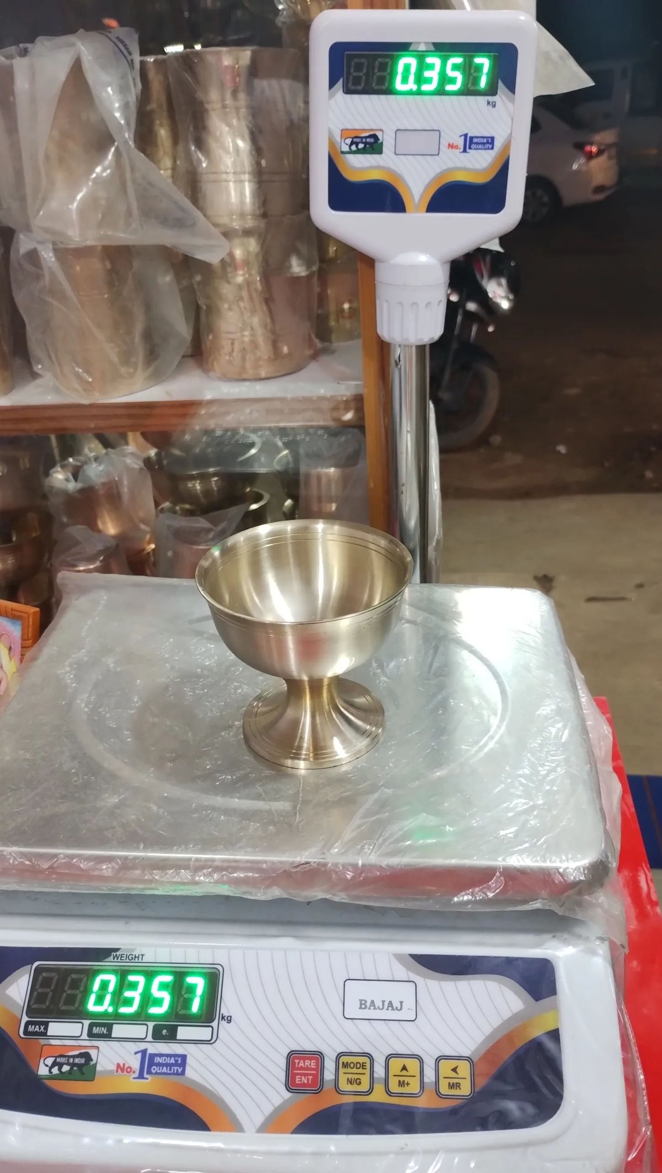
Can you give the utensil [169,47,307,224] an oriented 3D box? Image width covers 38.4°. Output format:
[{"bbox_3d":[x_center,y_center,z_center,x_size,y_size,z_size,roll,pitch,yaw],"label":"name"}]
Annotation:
[{"bbox_3d":[-0.076,-0.377,0.789,0.110,0.122,0.110,-2,30,1],"label":"utensil"}]

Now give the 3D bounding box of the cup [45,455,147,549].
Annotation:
[{"bbox_3d":[-0.230,-0.079,0.938,0.094,0.088,0.094,-2,30,1],"label":"cup"}]

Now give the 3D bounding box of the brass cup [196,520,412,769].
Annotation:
[{"bbox_3d":[-0.010,0.032,0.477,0.101,0.093,0.101,1,30,5],"label":"brass cup"}]

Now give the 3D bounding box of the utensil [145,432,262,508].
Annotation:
[{"bbox_3d":[-0.124,-0.109,0.944,0.115,0.065,0.115,-2,30,1],"label":"utensil"}]

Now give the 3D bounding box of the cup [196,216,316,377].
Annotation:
[{"bbox_3d":[-0.068,-0.260,0.857,0.109,0.128,0.109,-2,30,1],"label":"cup"}]

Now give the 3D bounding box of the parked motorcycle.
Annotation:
[{"bbox_3d":[0.351,-1.521,5.587,0.750,1.070,1.980,-17,32,-23],"label":"parked motorcycle"}]

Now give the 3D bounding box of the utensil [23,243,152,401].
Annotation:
[{"bbox_3d":[-0.208,-0.234,0.825,0.111,0.126,0.111,-2,30,1],"label":"utensil"}]

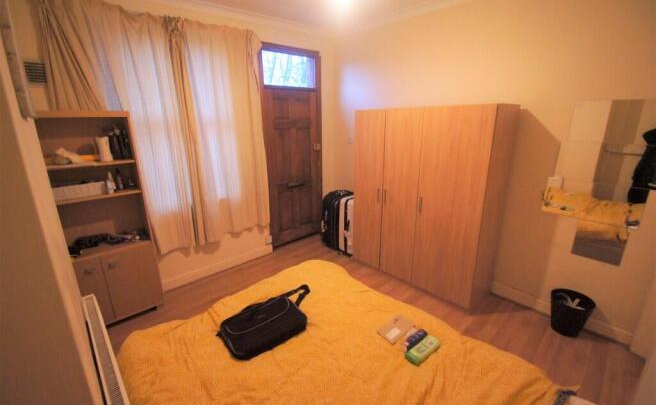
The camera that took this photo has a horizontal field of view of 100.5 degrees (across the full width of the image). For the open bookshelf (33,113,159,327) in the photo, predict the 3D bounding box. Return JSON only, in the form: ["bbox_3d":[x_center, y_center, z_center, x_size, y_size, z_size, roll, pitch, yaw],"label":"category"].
[{"bbox_3d":[-1.935,0.186,2.229,0.741,1.758,0.277,-14,20,-40],"label":"open bookshelf"}]

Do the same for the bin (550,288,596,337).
[{"bbox_3d":[1.929,0.900,2.186,0.267,0.301,0.267,-14,20,-40],"label":"bin"}]

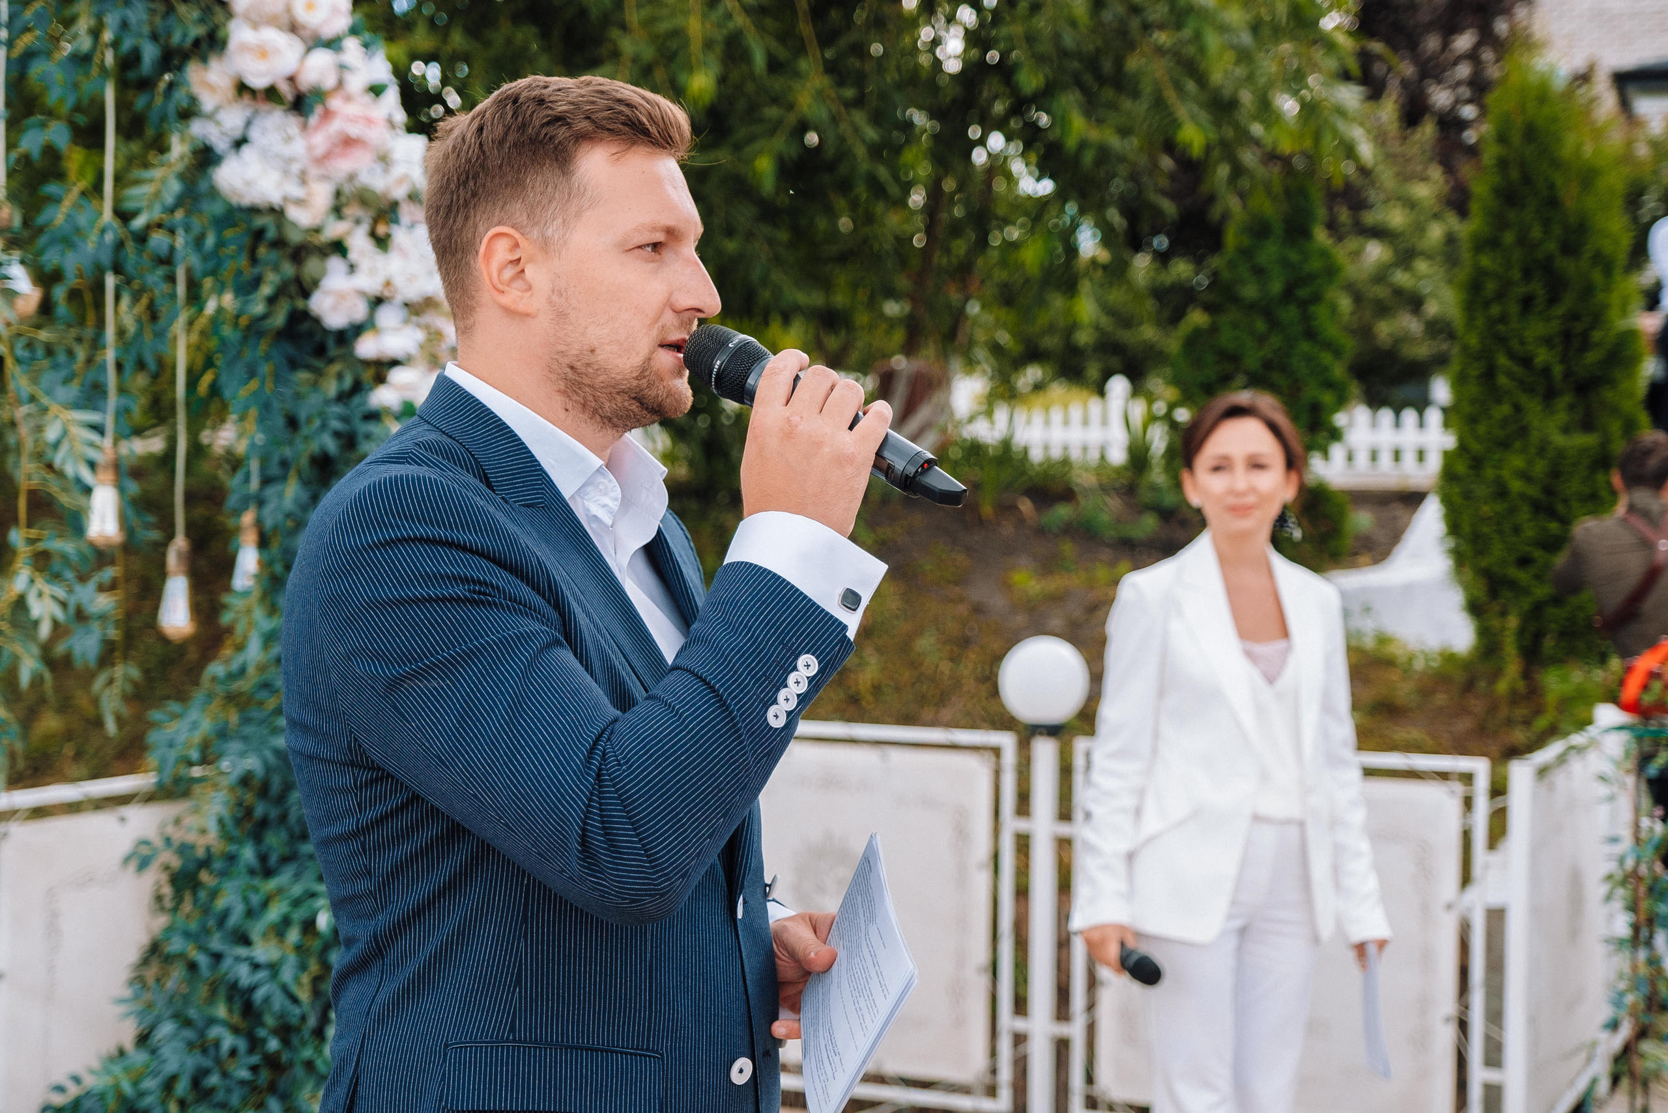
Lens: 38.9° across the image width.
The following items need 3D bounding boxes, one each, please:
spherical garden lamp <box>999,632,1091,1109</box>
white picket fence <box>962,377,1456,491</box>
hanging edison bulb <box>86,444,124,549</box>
[{"bbox_3d":[0.458,0.751,5.198,0.200,1.157,0.200,0,2,0],"label":"spherical garden lamp"},{"bbox_3d":[1.759,-0.598,11.421,2.430,0.530,0.100,1,2,24],"label":"white picket fence"},{"bbox_3d":[-1.259,-0.105,4.080,0.064,0.180,0.064,0,2,0],"label":"hanging edison bulb"}]

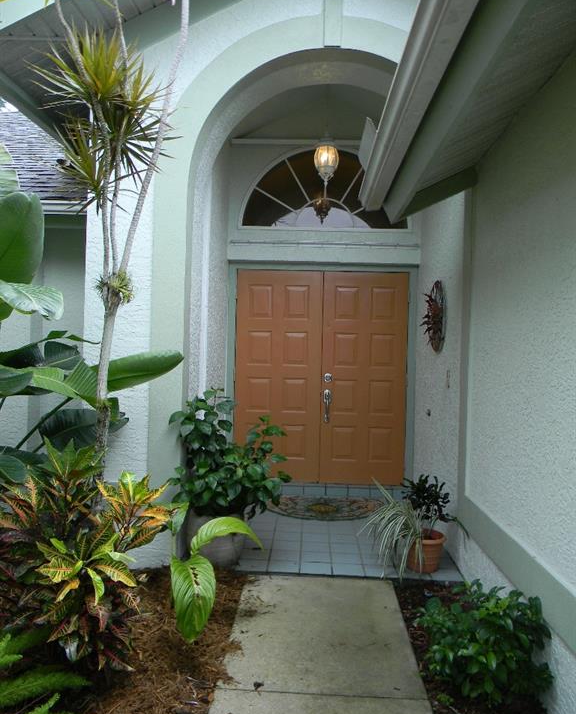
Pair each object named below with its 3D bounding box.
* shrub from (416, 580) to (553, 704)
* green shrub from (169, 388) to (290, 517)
[{"bbox_3d":[0.875,1.309,2.940,0.550,0.410,0.640,1,2,2],"label":"shrub"},{"bbox_3d":[-0.379,0.630,4.220,0.810,0.840,0.650,1,2,2],"label":"green shrub"}]

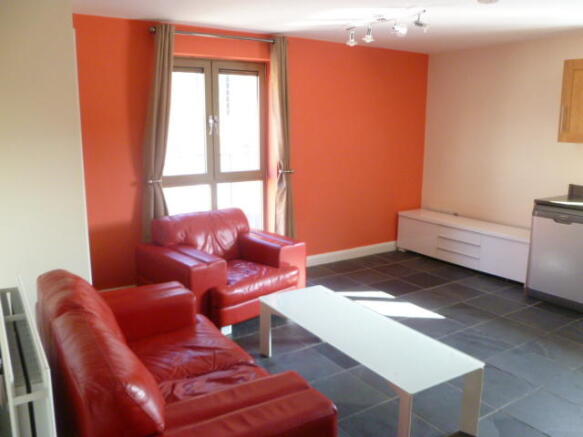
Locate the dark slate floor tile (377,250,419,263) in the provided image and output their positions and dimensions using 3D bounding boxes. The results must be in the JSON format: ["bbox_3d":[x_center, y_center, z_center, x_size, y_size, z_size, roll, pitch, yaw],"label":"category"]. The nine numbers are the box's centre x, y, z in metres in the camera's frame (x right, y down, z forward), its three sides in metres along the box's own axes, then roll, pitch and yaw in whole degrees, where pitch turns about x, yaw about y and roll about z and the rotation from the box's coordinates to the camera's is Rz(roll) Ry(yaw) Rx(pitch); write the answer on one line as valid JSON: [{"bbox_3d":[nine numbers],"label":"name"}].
[{"bbox_3d":[1.292,0.471,5.770,0.392,0.012,0.392,-7,12,-31],"label":"dark slate floor tile"}]

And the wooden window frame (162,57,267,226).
[{"bbox_3d":[-0.784,-0.545,4.744,1.200,2.015,0.080,-7,12,-31],"label":"wooden window frame"}]

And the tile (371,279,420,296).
[{"bbox_3d":[0.988,0.668,4.553,0.400,0.013,0.400,-7,13,-31],"label":"tile"}]

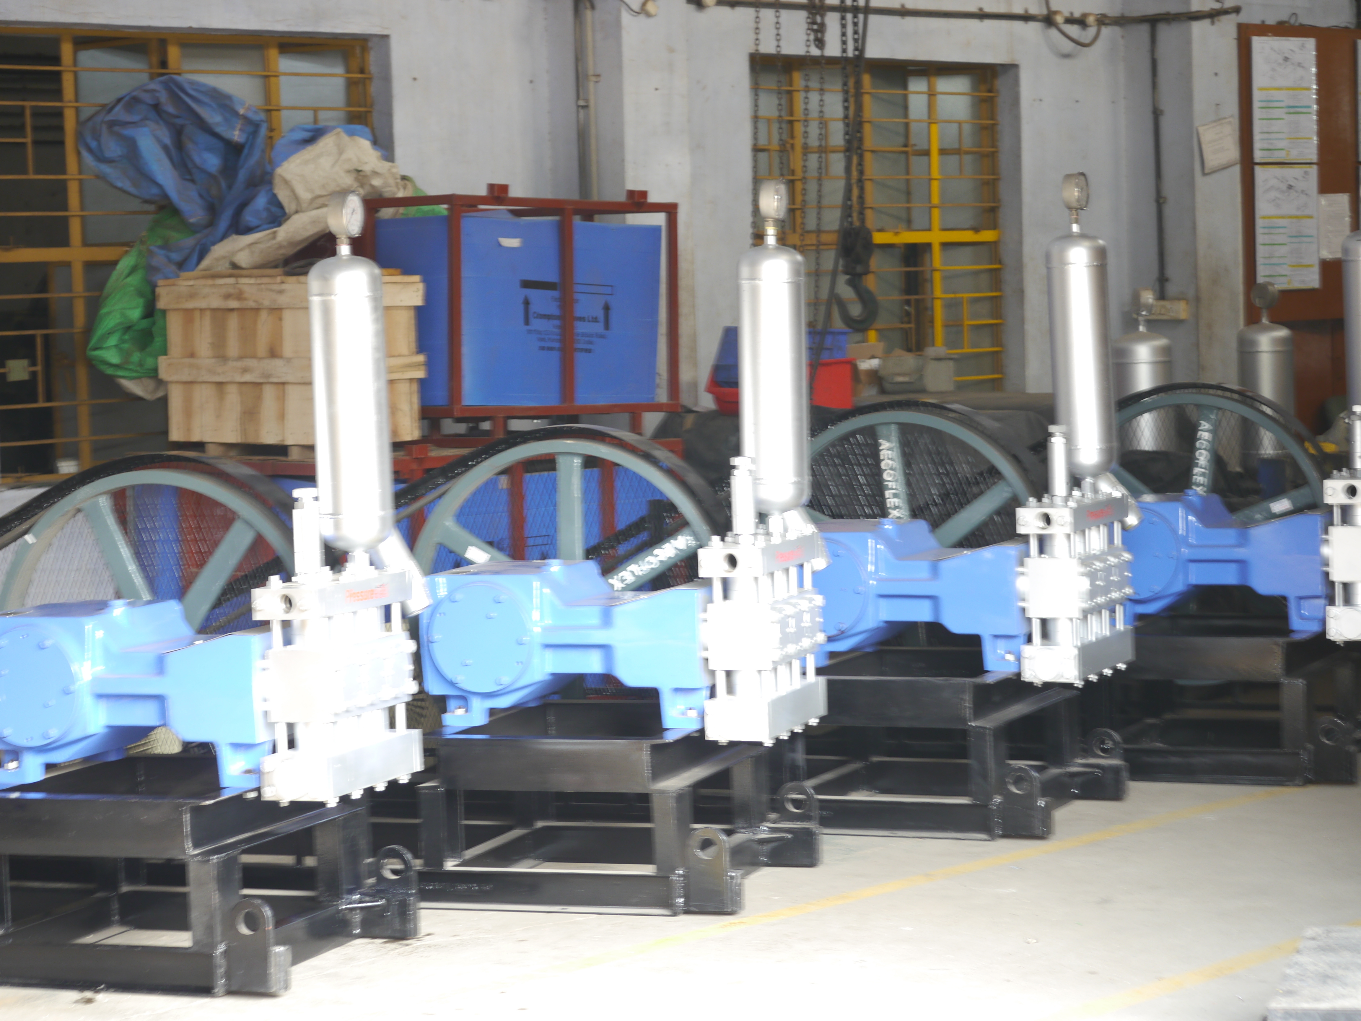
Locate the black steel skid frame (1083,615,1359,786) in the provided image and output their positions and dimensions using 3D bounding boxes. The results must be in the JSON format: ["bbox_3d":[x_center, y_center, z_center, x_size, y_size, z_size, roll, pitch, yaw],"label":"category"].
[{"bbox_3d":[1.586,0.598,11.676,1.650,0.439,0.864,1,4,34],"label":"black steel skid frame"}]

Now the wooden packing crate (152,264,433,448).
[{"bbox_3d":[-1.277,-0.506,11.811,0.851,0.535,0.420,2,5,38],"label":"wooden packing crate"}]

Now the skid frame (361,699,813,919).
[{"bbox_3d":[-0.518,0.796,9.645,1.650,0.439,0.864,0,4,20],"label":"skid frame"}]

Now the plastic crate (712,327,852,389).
[{"bbox_3d":[0.373,-0.575,13.300,0.335,0.220,0.440,1,5,37],"label":"plastic crate"}]

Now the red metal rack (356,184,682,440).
[{"bbox_3d":[-0.582,-0.717,12.842,1.058,0.885,0.560,-3,5,-43],"label":"red metal rack"}]

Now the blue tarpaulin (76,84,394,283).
[{"bbox_3d":[-1.483,-1.086,11.600,0.950,0.640,0.600,-2,4,0],"label":"blue tarpaulin"}]

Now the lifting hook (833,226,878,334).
[{"bbox_3d":[0.638,-0.847,12.900,0.172,0.395,0.120,-2,4,0],"label":"lifting hook"}]

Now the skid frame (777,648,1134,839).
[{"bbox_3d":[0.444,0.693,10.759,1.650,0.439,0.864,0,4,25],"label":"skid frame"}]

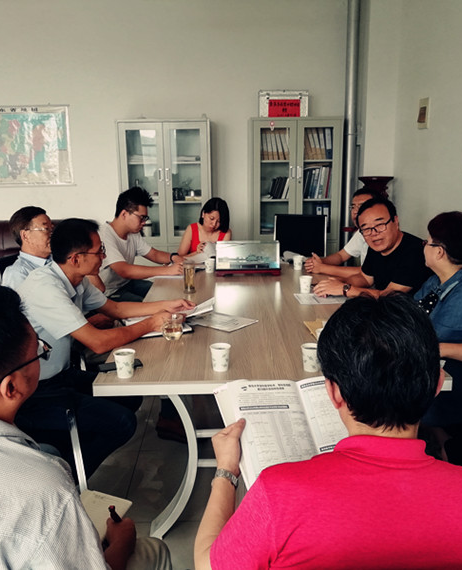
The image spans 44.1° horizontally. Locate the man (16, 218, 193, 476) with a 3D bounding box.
[{"bbox_3d":[-0.542,0.326,2.471,0.780,1.250,0.550,-4,13,-14],"label":"man"}]

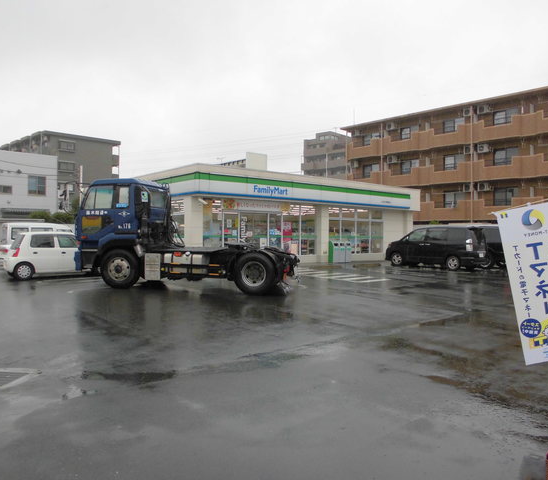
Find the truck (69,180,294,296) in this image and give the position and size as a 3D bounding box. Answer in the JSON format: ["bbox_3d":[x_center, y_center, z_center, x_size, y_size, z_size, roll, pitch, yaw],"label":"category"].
[{"bbox_3d":[-2.190,-0.140,13.150,5.800,2.880,2.400,0,0,15],"label":"truck"}]

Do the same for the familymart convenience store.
[{"bbox_3d":[-1.040,-0.840,26.900,15.000,4.100,11.500,0,0,-42],"label":"familymart convenience store"}]

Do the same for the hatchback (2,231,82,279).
[{"bbox_3d":[-7.360,0.505,16.600,3.400,1.500,1.475,0,0,-43],"label":"hatchback"}]

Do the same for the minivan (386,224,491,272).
[{"bbox_3d":[7.360,0.350,22.200,1.700,1.850,4.580,0,0,-41],"label":"minivan"}]

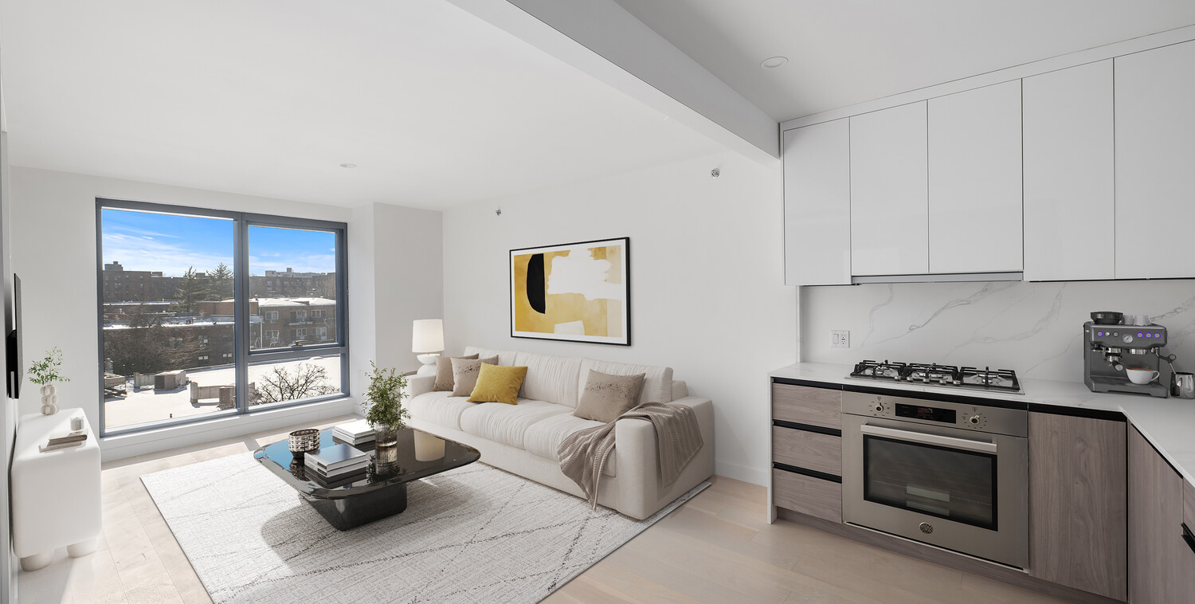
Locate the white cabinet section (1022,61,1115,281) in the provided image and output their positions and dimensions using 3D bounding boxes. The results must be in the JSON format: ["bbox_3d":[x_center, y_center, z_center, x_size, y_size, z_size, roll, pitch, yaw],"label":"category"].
[{"bbox_3d":[2.325,-0.604,2.328,0.305,0.994,0.340,0,1,39],"label":"white cabinet section"}]

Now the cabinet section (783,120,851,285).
[{"bbox_3d":[1.467,-0.606,3.017,0.381,0.993,0.340,0,1,39],"label":"cabinet section"}]

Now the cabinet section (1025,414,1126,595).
[{"bbox_3d":[2.252,0.864,2.239,0.295,0.738,0.590,0,1,39],"label":"cabinet section"}]

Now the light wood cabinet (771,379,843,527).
[{"bbox_3d":[1.405,0.913,2.935,0.396,0.870,0.610,0,1,40],"label":"light wood cabinet"}]

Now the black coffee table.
[{"bbox_3d":[-1.690,1.209,3.287,1.560,0.355,1.020,0,1,40],"label":"black coffee table"}]

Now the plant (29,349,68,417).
[{"bbox_3d":[-4.177,0.595,3.529,0.220,0.515,0.220,0,1,40],"label":"plant"}]

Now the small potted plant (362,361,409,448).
[{"bbox_3d":[-1.507,0.721,3.311,0.270,0.605,0.270,0,1,40],"label":"small potted plant"}]

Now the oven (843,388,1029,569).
[{"bbox_3d":[1.821,0.854,2.534,0.757,0.735,0.610,0,1,40],"label":"oven"}]

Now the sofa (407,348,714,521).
[{"bbox_3d":[-0.569,0.930,4.238,3.060,0.860,0.970,0,1,40],"label":"sofa"}]

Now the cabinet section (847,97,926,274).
[{"bbox_3d":[1.762,-0.626,2.780,0.377,0.948,0.340,0,1,39],"label":"cabinet section"}]

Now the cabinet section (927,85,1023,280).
[{"bbox_3d":[2.058,-0.625,2.542,0.379,0.947,0.340,0,1,39],"label":"cabinet section"}]

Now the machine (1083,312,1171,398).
[{"bbox_3d":[2.504,0.235,2.209,0.235,0.373,0.300,0,1,40],"label":"machine"}]

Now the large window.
[{"bbox_3d":[-3.734,0.121,4.910,0.110,2.140,2.105,0,1,40],"label":"large window"}]

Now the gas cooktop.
[{"bbox_3d":[1.854,0.400,2.581,0.750,0.058,0.510,0,1,40],"label":"gas cooktop"}]

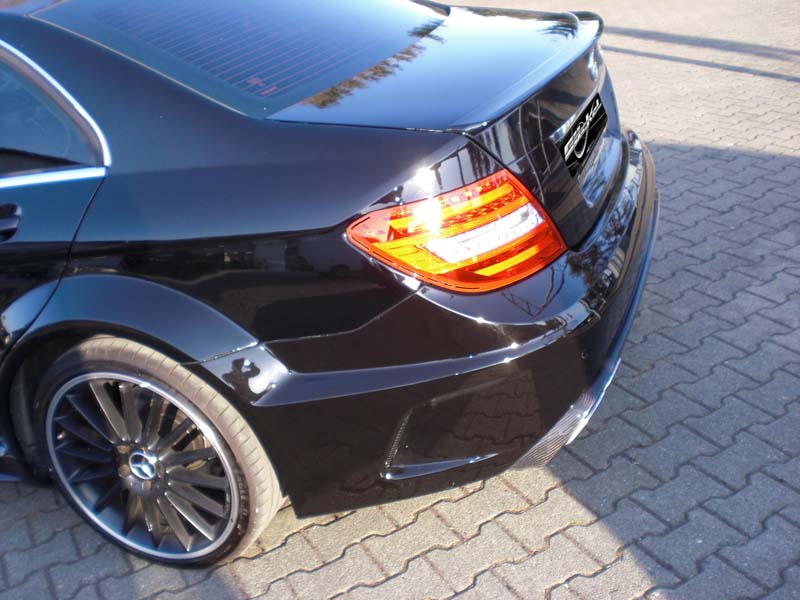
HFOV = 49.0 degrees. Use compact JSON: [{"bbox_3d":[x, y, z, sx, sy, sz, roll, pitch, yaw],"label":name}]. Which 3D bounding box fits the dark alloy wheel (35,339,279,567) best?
[{"bbox_3d":[-0.571,0.345,2.144,0.638,0.638,0.255,4,27,20],"label":"dark alloy wheel"}]

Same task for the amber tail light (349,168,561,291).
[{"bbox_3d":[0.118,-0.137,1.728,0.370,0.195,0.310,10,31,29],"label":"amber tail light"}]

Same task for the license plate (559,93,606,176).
[{"bbox_3d":[0.475,-0.447,2.252,0.020,0.107,0.520,-16,20,29],"label":"license plate"}]

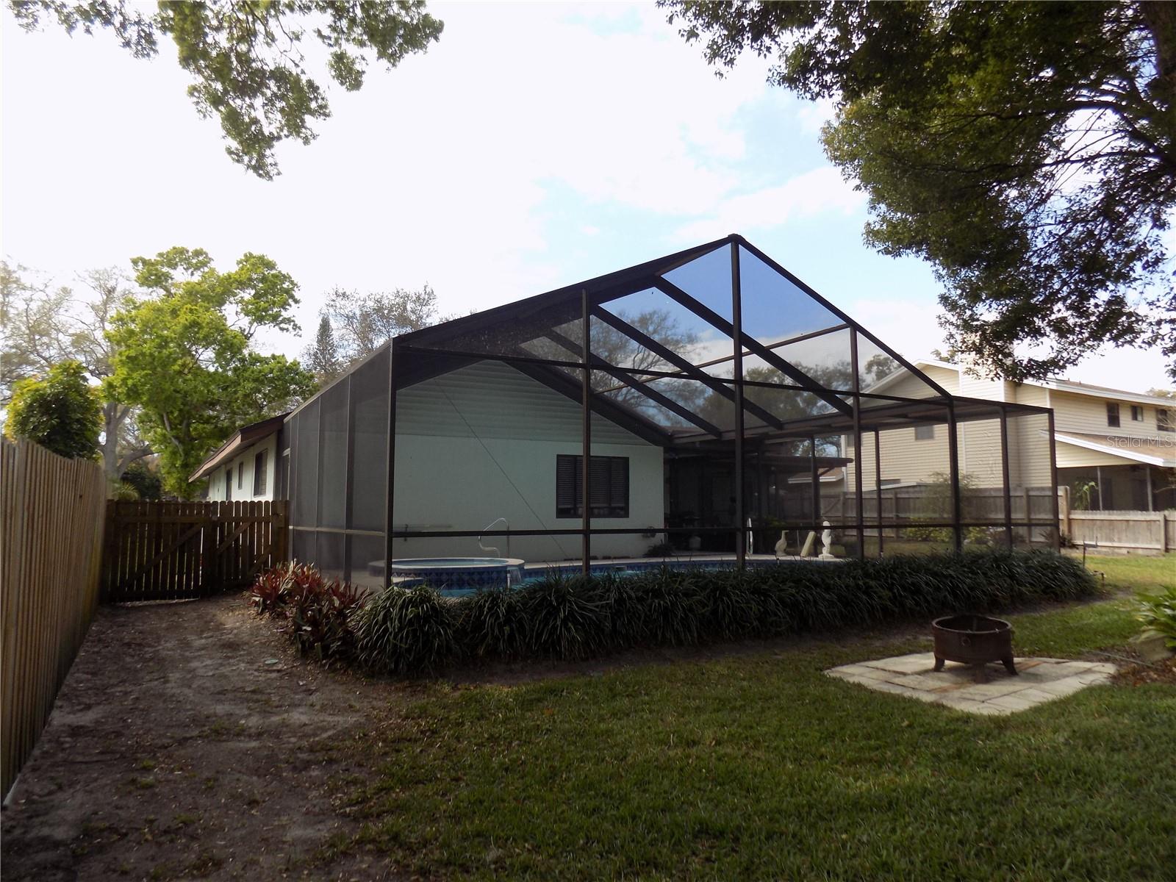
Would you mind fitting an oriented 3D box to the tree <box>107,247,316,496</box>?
[{"bbox_3d":[-16.907,-2.033,34.375,9.101,13.400,9.101,2,-6,-26],"label":"tree"}]

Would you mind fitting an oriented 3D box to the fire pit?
[{"bbox_3d":[3.285,1.770,6.618,0.690,0.425,0.690,-3,-6,26],"label":"fire pit"}]

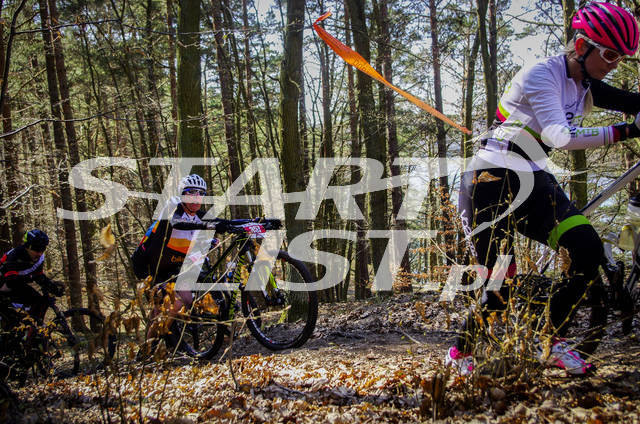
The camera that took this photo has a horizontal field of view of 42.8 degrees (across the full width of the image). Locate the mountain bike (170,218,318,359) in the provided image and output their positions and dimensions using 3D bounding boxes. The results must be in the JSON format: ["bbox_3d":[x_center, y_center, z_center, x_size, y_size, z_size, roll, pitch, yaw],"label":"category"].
[{"bbox_3d":[-0.684,0.607,6.371,0.709,1.024,1.822,-6,-7,-42],"label":"mountain bike"}]

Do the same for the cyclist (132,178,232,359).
[{"bbox_3d":[-1.069,0.436,6.300,0.600,1.470,0.850,-8,8,-43],"label":"cyclist"}]

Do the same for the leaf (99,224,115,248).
[{"bbox_3d":[-0.718,0.083,2.750,0.050,0.080,0.030,-2,4,-9],"label":"leaf"}]

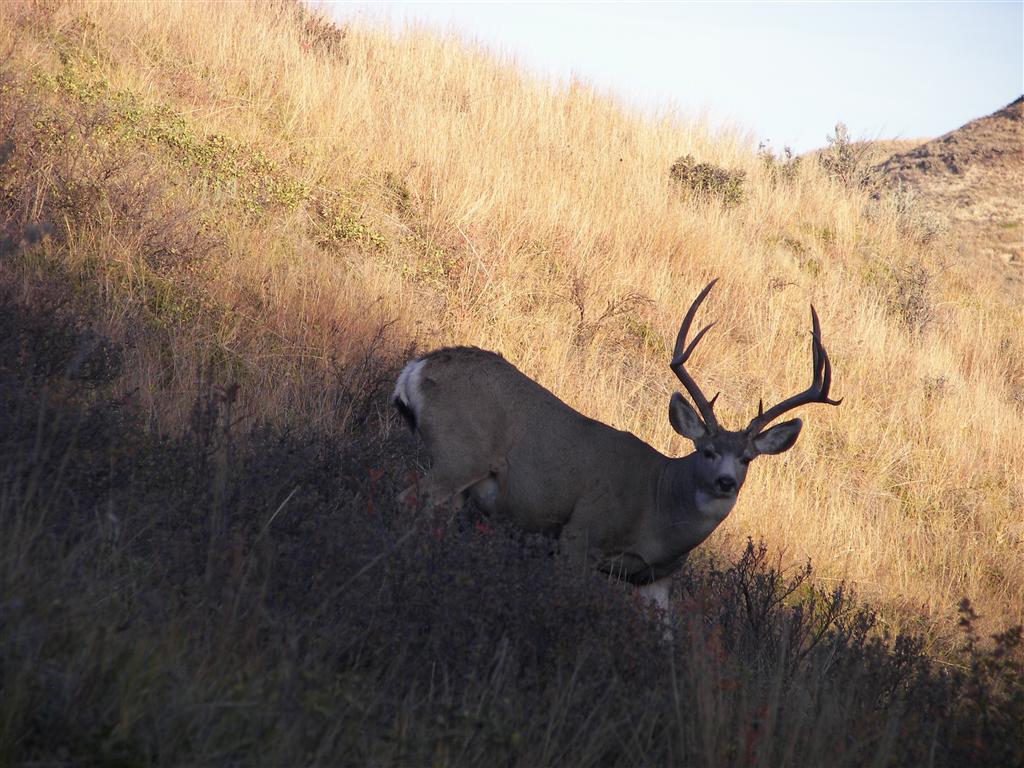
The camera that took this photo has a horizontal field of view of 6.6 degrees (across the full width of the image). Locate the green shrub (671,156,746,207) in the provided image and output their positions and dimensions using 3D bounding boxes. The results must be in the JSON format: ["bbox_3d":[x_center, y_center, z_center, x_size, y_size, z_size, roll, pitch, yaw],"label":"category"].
[{"bbox_3d":[1.010,-1.031,46.000,0.410,0.320,0.380,0,-4,0],"label":"green shrub"}]

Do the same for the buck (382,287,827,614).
[{"bbox_3d":[0.374,0.347,34.500,1.700,1.570,0.620,9,-2,14],"label":"buck"}]

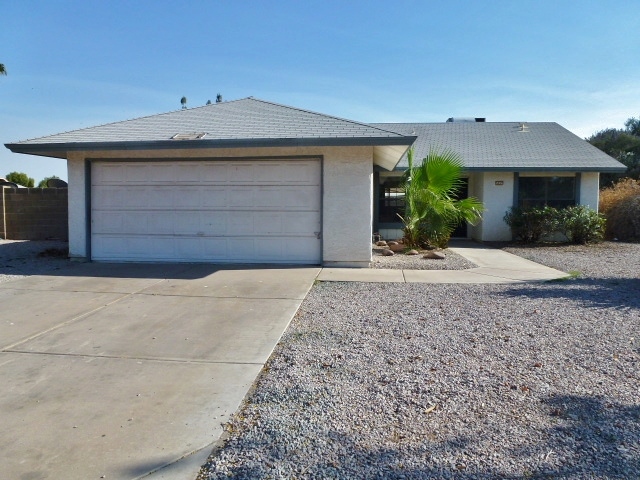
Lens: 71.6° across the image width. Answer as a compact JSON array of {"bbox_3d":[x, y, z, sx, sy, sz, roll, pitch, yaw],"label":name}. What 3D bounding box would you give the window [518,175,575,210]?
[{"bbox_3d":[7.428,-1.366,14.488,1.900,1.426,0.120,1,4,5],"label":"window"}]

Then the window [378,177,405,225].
[{"bbox_3d":[2.490,-1.333,14.953,1.007,1.547,0.120,1,4,5],"label":"window"}]

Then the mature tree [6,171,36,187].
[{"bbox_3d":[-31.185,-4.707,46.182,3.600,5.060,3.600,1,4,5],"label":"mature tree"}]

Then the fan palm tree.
[{"bbox_3d":[3.710,-1.316,13.472,2.500,3.050,2.350,1,4,5],"label":"fan palm tree"}]

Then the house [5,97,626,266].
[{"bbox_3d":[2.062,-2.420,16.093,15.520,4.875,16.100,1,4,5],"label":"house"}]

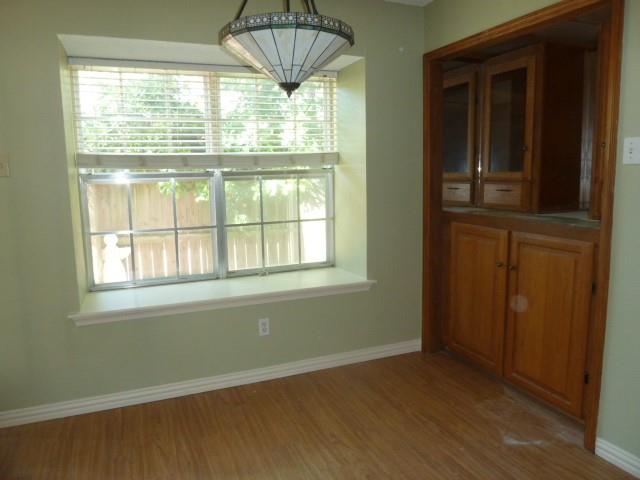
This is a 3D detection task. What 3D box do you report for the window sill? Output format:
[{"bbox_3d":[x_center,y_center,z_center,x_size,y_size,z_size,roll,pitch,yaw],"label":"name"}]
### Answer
[{"bbox_3d":[-0.598,0.354,3.153,1.905,0.072,0.599,-4,8,-21],"label":"window sill"}]

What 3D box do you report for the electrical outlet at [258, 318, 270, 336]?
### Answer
[{"bbox_3d":[-0.360,0.569,3.000,0.070,0.114,0.008,-4,8,-21],"label":"electrical outlet"}]

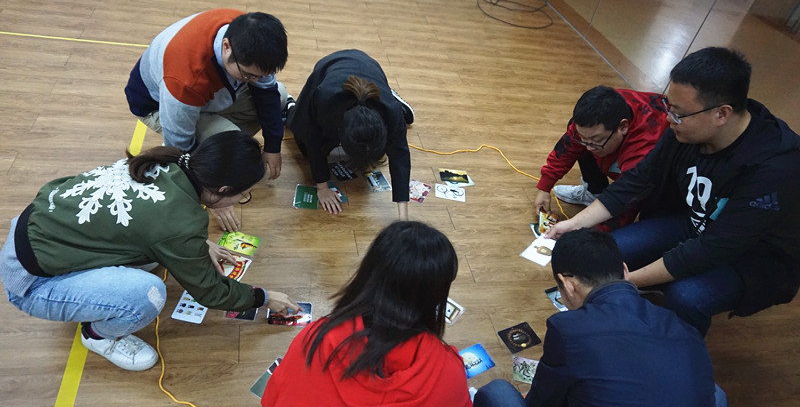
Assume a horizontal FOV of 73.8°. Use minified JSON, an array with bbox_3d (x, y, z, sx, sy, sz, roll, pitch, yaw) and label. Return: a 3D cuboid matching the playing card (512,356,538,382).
[{"bbox_3d":[0.480,0.606,1.914,0.149,0.004,0.103,11,39,-3],"label":"playing card"}]

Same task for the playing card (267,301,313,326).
[{"bbox_3d":[-0.392,0.397,1.913,0.149,0.004,0.103,4,40,-11],"label":"playing card"}]

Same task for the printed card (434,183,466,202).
[{"bbox_3d":[0.250,-0.051,2.631,0.151,0.004,0.108,10,39,-4],"label":"printed card"}]

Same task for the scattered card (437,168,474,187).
[{"bbox_3d":[0.293,-0.136,2.745,0.164,0.004,0.111,4,40,-11],"label":"scattered card"}]

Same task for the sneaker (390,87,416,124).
[{"bbox_3d":[-0.025,-0.552,3.022,0.100,0.095,0.260,-17,71,-37],"label":"sneaker"}]

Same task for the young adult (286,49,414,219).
[{"bbox_3d":[-0.250,-0.454,2.529,0.540,0.450,0.840,2,41,-14],"label":"young adult"}]

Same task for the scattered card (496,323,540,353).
[{"bbox_3d":[0.456,0.509,2.022,0.147,0.004,0.102,-12,45,-27],"label":"scattered card"}]

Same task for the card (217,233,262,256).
[{"bbox_3d":[-0.639,0.156,2.128,0.146,0.004,0.100,15,39,1],"label":"card"}]

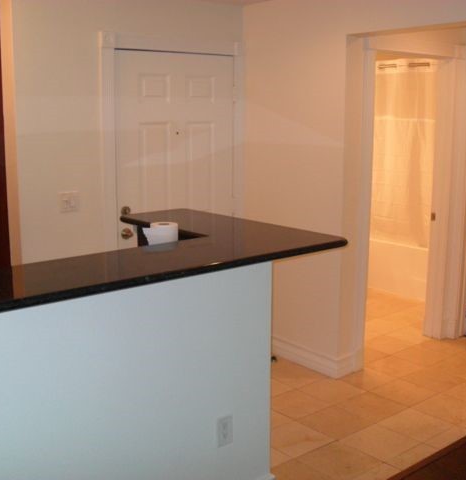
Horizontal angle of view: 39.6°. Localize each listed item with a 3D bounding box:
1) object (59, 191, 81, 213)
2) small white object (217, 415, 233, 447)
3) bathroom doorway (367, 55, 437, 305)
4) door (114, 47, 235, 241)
[{"bbox_3d":[-0.934,-0.218,3.721,0.116,0.117,0.015,-9,14,-40],"label":"object"},{"bbox_3d":[-0.031,0.750,2.529,0.073,0.118,0.012,-9,14,-40],"label":"small white object"},{"bbox_3d":[1.157,-0.205,4.402,0.860,2.030,0.150,-9,14,-40],"label":"bathroom doorway"},{"bbox_3d":[-0.356,-0.190,4.266,0.915,2.030,0.050,-9,14,-40],"label":"door"}]

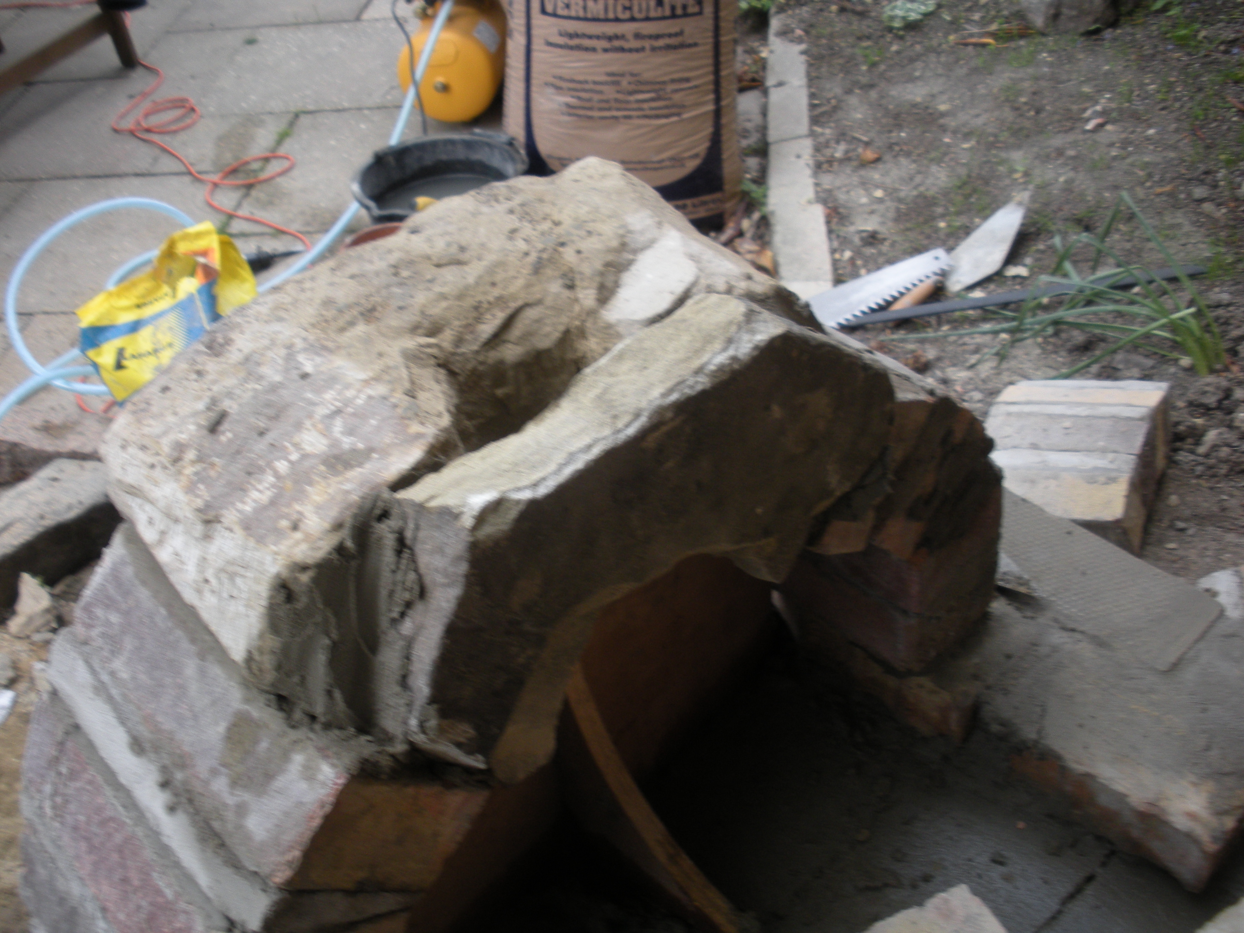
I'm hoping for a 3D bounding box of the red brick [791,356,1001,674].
[{"bbox_3d":[0.229,0.038,1.148,0.110,0.226,0.160,-33,46,-28],"label":"red brick"}]

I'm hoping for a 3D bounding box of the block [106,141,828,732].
[{"bbox_3d":[-0.102,-0.046,0.956,0.440,0.155,0.260,-32,46,-28],"label":"block"}]

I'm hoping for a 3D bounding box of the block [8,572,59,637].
[{"bbox_3d":[-0.756,0.180,1.662,0.055,0.075,0.055,-20,41,-16],"label":"block"}]

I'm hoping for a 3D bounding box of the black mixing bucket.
[{"bbox_3d":[-0.307,-0.412,2.347,0.300,0.240,0.275,-5,39,2],"label":"black mixing bucket"}]

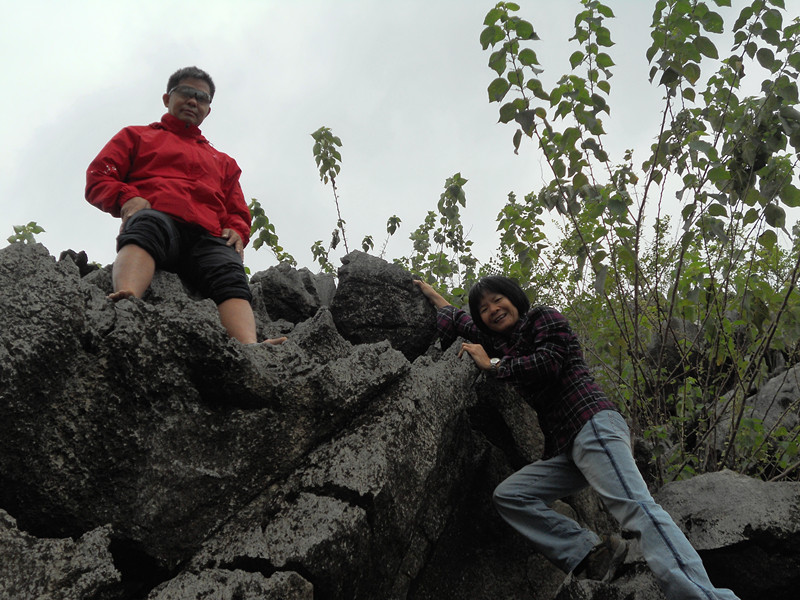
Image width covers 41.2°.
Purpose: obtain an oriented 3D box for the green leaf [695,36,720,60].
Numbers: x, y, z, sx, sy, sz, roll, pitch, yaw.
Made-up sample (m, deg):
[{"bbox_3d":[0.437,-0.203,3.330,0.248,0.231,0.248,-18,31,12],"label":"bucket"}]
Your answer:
[{"bbox_3d":[1.442,-1.188,5.000,0.141,0.030,0.085,36,-66,2],"label":"green leaf"}]

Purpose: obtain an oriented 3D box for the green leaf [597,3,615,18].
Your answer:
[{"bbox_3d":[0.986,-1.389,5.100,0.099,0.058,0.030,30,23,-1],"label":"green leaf"}]

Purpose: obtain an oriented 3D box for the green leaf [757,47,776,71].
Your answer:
[{"bbox_3d":[1.758,-1.159,5.100,0.086,0.123,0.030,-37,3,25],"label":"green leaf"}]

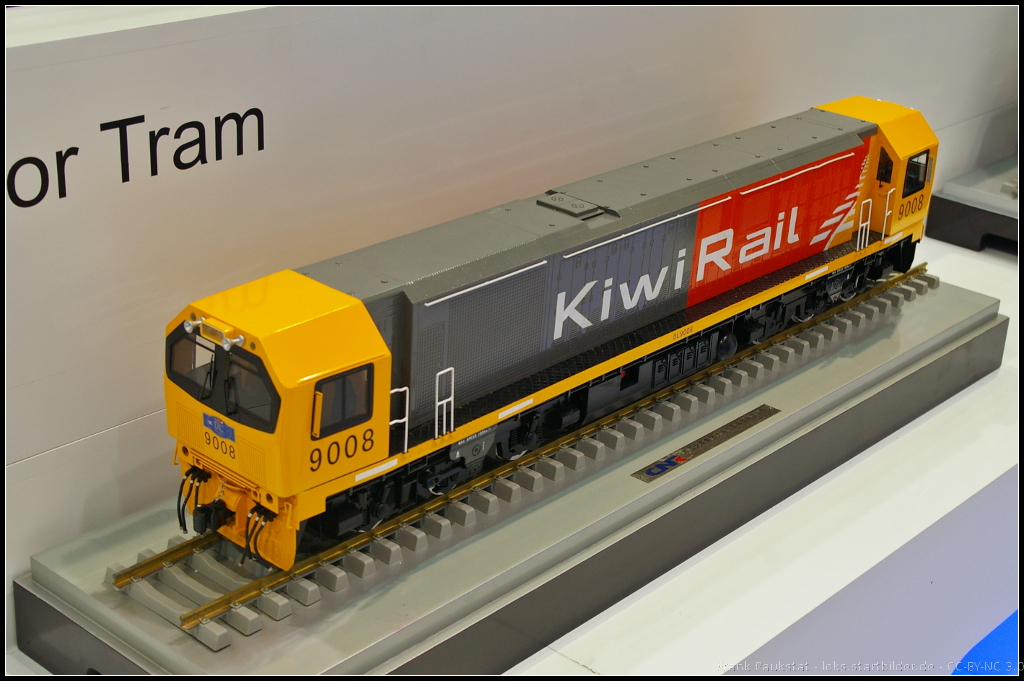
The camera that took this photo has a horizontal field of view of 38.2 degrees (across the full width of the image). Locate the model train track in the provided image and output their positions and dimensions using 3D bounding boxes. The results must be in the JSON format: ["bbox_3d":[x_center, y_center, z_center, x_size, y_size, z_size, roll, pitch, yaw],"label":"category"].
[{"bbox_3d":[0.090,0.044,1.312,0.130,0.016,0.966,22,31,39],"label":"model train track"}]

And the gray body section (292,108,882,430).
[{"bbox_3d":[0.099,-0.082,1.262,0.102,0.110,0.667,22,31,39],"label":"gray body section"}]

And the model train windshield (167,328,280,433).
[{"bbox_3d":[-0.193,0.024,0.976,0.120,0.053,0.011,22,31,39],"label":"model train windshield"}]

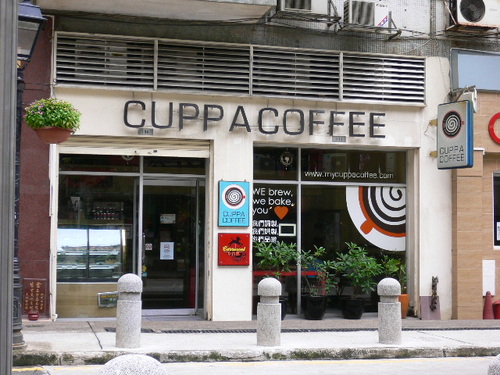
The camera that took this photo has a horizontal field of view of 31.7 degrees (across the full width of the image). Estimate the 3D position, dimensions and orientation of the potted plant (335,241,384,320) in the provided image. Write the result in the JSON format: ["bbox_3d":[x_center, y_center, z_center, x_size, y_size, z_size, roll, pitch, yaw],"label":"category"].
[{"bbox_3d":[1.737,1.489,14.082,0.770,1.217,0.700,1,-4,-16],"label":"potted plant"}]

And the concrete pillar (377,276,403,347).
[{"bbox_3d":[1.747,1.539,11.000,0.290,0.815,0.290,0,-3,0],"label":"concrete pillar"}]

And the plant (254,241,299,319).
[{"bbox_3d":[0.439,1.506,14.455,0.624,1.262,0.550,1,-3,-16],"label":"plant"}]

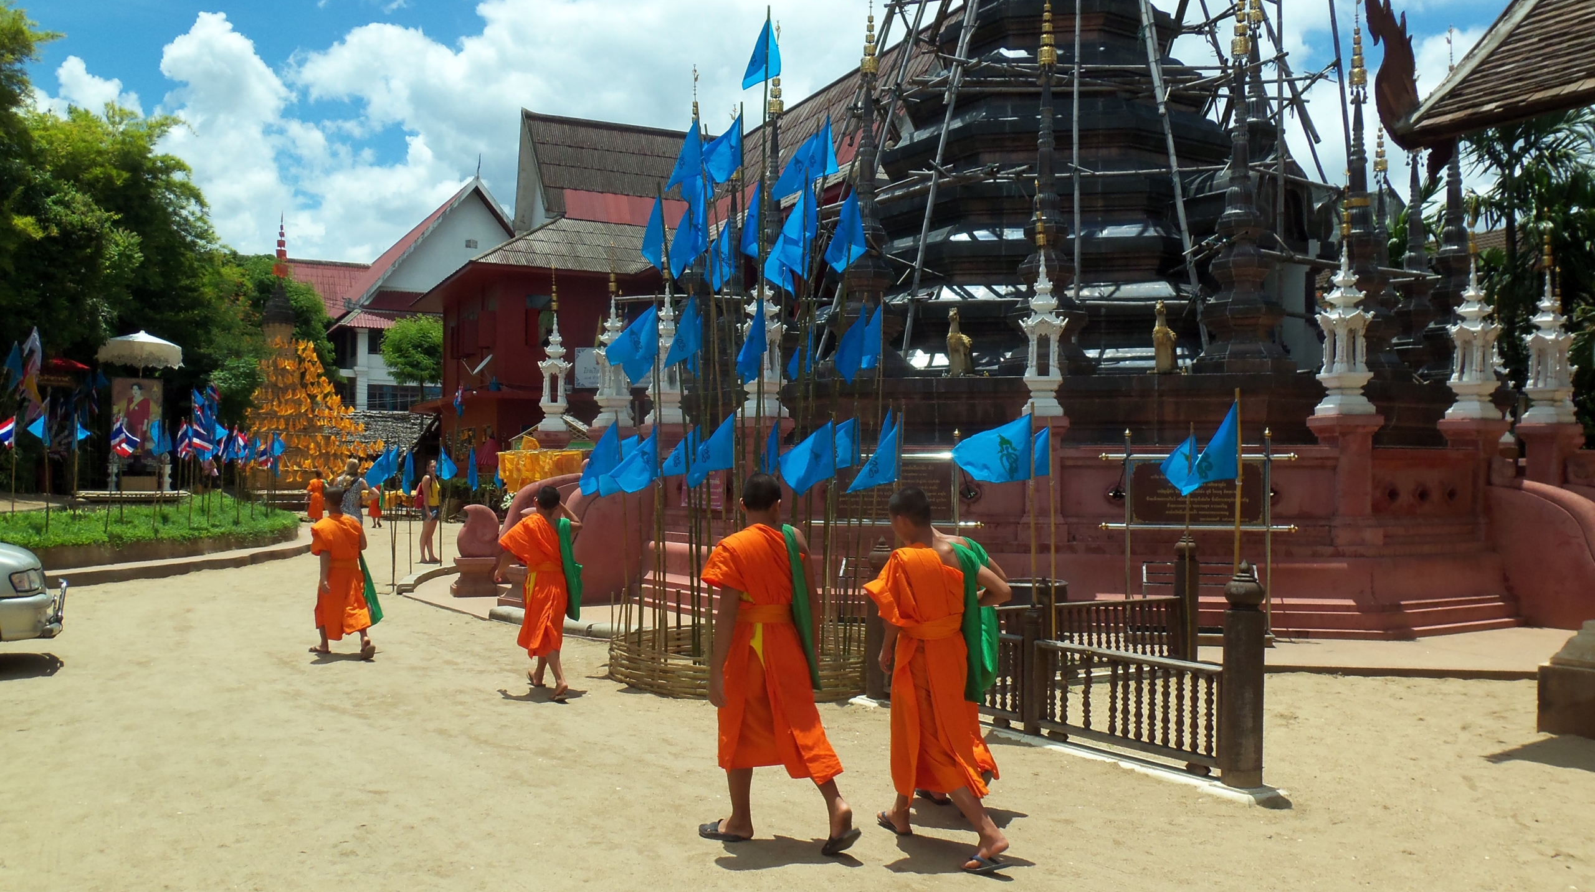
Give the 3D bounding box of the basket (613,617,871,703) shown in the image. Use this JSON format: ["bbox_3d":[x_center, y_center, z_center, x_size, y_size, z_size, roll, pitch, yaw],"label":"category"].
[{"bbox_3d":[-0.466,1.597,10.052,1.937,0.328,1.937,0,-1,0],"label":"basket"}]

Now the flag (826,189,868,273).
[{"bbox_3d":[0.355,-1.548,9.650,0.330,0.591,0.200,0,0,10],"label":"flag"}]

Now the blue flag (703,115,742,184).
[{"bbox_3d":[-0.558,-2.226,10.050,0.310,0.514,0.160,0,0,15],"label":"blue flag"}]

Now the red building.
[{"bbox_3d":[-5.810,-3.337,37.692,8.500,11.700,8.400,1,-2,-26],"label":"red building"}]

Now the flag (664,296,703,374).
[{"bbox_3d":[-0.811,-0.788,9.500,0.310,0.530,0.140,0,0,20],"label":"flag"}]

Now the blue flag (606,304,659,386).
[{"bbox_3d":[-1.203,-0.736,9.737,0.417,0.578,0.139,0,-1,20],"label":"blue flag"}]

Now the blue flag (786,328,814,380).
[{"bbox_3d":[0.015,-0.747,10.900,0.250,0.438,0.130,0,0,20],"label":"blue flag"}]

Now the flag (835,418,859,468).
[{"bbox_3d":[0.373,-0.005,11.600,0.280,0.410,0.160,0,-1,0],"label":"flag"}]

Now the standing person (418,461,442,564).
[{"bbox_3d":[-6.207,1.128,22.600,0.360,1.710,0.400,0,-1,18],"label":"standing person"}]

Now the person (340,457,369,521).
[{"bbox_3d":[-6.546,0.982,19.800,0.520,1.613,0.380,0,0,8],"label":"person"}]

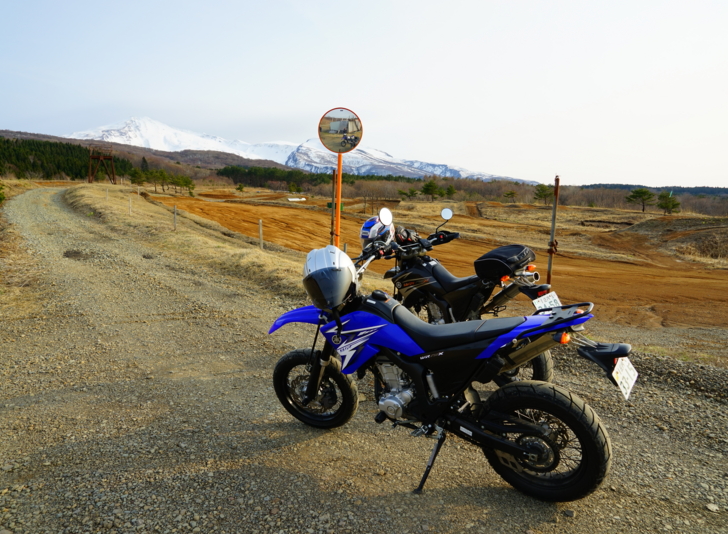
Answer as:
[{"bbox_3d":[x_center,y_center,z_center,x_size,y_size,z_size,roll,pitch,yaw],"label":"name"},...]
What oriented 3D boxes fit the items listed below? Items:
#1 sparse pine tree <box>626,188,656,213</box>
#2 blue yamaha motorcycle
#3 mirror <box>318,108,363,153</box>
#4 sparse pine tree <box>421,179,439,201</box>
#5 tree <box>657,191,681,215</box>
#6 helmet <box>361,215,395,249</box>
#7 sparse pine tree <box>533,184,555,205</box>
[{"bbox_3d":[39.907,-9.598,77.000,4.470,3.460,4.470,0,8,0],"label":"sparse pine tree"},{"bbox_3d":[0.269,0.473,2.858,2.140,1.320,0.860,5,18,34],"label":"blue yamaha motorcycle"},{"bbox_3d":[-0.428,-2.504,9.800,0.820,0.820,0.130,0,14,-1],"label":"mirror"},{"bbox_3d":[11.640,-13.365,92.000,3.100,3.790,3.100,0,8,0],"label":"sparse pine tree"},{"bbox_3d":[42.807,-9.068,75.000,3.230,3.370,3.230,0,8,0],"label":"tree"},{"bbox_3d":[0.115,-0.286,4.550,0.330,0.270,0.260,-7,11,-43],"label":"helmet"},{"bbox_3d":[28.420,-11.415,84.000,3.460,3.150,3.460,0,8,0],"label":"sparse pine tree"}]

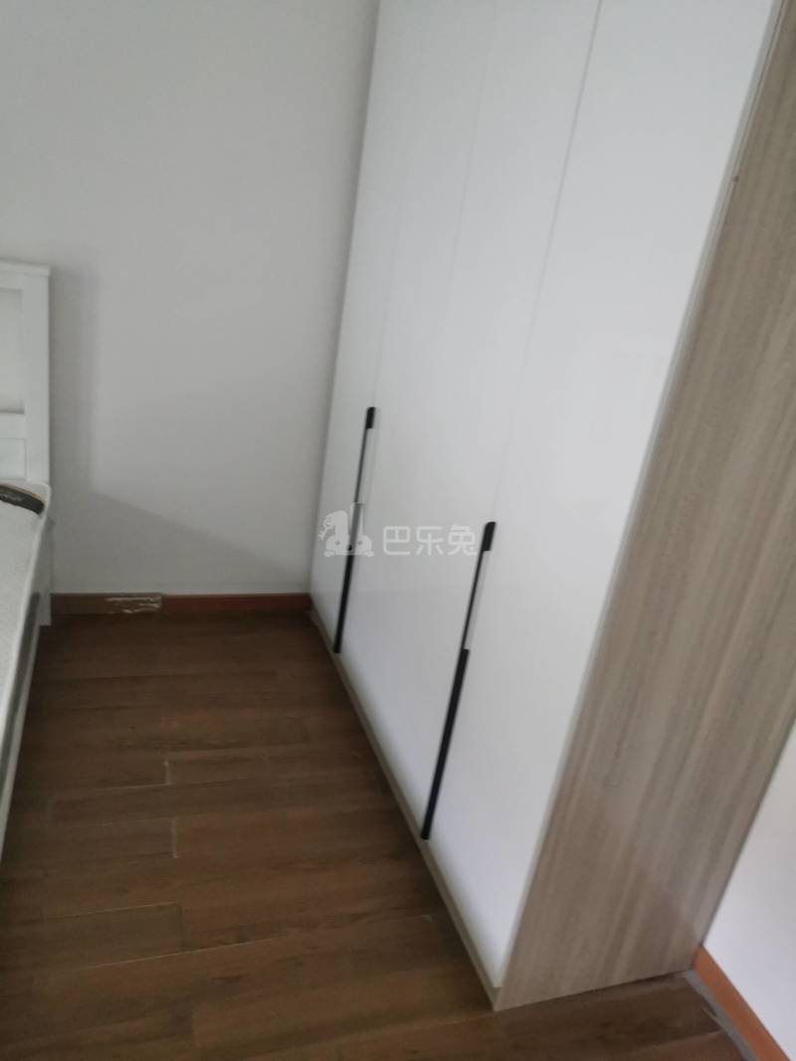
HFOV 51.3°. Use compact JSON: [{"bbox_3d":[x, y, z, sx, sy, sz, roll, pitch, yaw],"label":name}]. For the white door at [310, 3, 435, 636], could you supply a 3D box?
[{"bbox_3d":[-0.105,-0.661,2.737,0.040,2.209,0.457,0,23,-20],"label":"white door"}]

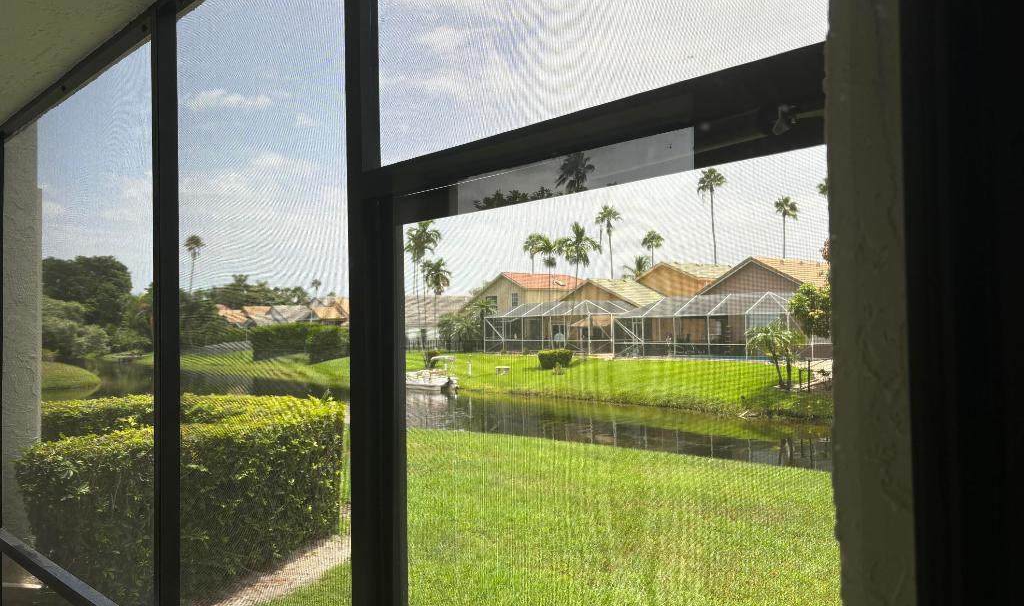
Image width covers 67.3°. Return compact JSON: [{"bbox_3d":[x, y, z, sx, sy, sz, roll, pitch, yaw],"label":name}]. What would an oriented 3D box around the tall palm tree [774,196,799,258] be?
[{"bbox_3d":[34.263,-4.581,96.000,3.000,17.680,3.000,-1,-2,0],"label":"tall palm tree"}]

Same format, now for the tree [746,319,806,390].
[{"bbox_3d":[10.764,2.096,31.300,2.450,2.850,2.400,-1,-2,0],"label":"tree"}]

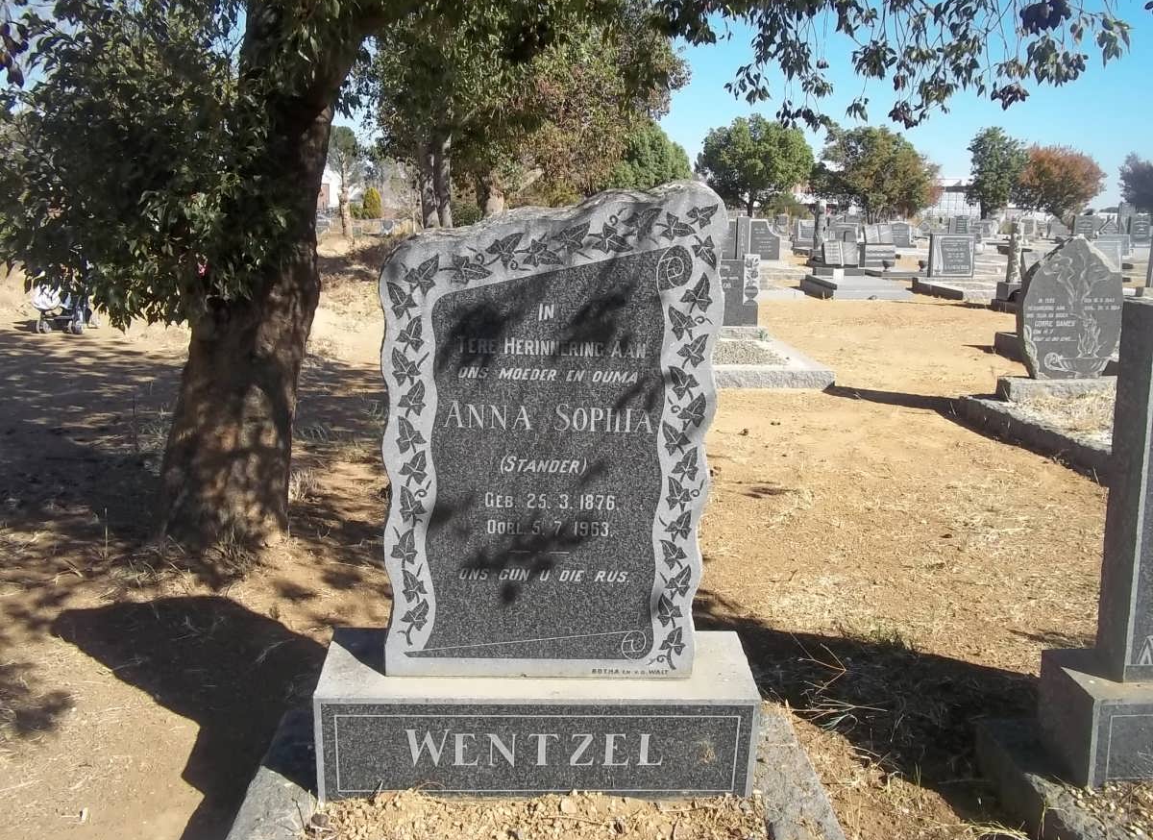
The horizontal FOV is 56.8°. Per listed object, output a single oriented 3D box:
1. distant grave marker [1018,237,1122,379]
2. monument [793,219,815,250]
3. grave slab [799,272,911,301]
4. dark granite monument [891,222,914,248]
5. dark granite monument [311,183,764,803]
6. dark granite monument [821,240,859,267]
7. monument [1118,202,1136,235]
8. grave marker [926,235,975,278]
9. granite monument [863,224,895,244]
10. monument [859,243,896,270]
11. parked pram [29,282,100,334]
[{"bbox_3d":[3.210,-0.735,6.921,0.630,0.930,0.130,-1,11,-6],"label":"distant grave marker"},{"bbox_3d":[7.481,-6.053,34.733,0.800,0.970,0.280,1,11,3],"label":"monument"},{"bbox_3d":[4.517,-2.183,17.364,1.220,0.240,2.400,1,11,5],"label":"grave slab"},{"bbox_3d":[10.960,-6.249,35.932,0.740,0.850,0.240,1,11,3],"label":"dark granite monument"},{"bbox_3d":[-0.065,0.154,2.208,0.930,1.296,0.275,1,20,-4],"label":"dark granite monument"},{"bbox_3d":[4.560,-2.875,18.449,0.630,0.480,0.210,1,11,5],"label":"dark granite monument"},{"bbox_3d":[19.848,-7.037,38.490,0.520,1.609,0.250,1,11,3],"label":"monument"},{"bbox_3d":[6.627,-2.904,18.826,0.790,0.770,0.140,1,11,5],"label":"grave marker"},{"bbox_3d":[8.401,-5.206,29.673,0.800,0.580,0.240,1,11,3],"label":"granite monument"},{"bbox_3d":[6.445,-3.531,22.793,0.680,0.550,0.280,1,11,3],"label":"monument"},{"bbox_3d":[-6.404,-1.590,13.344,0.850,0.980,0.550,-8,14,-37],"label":"parked pram"}]

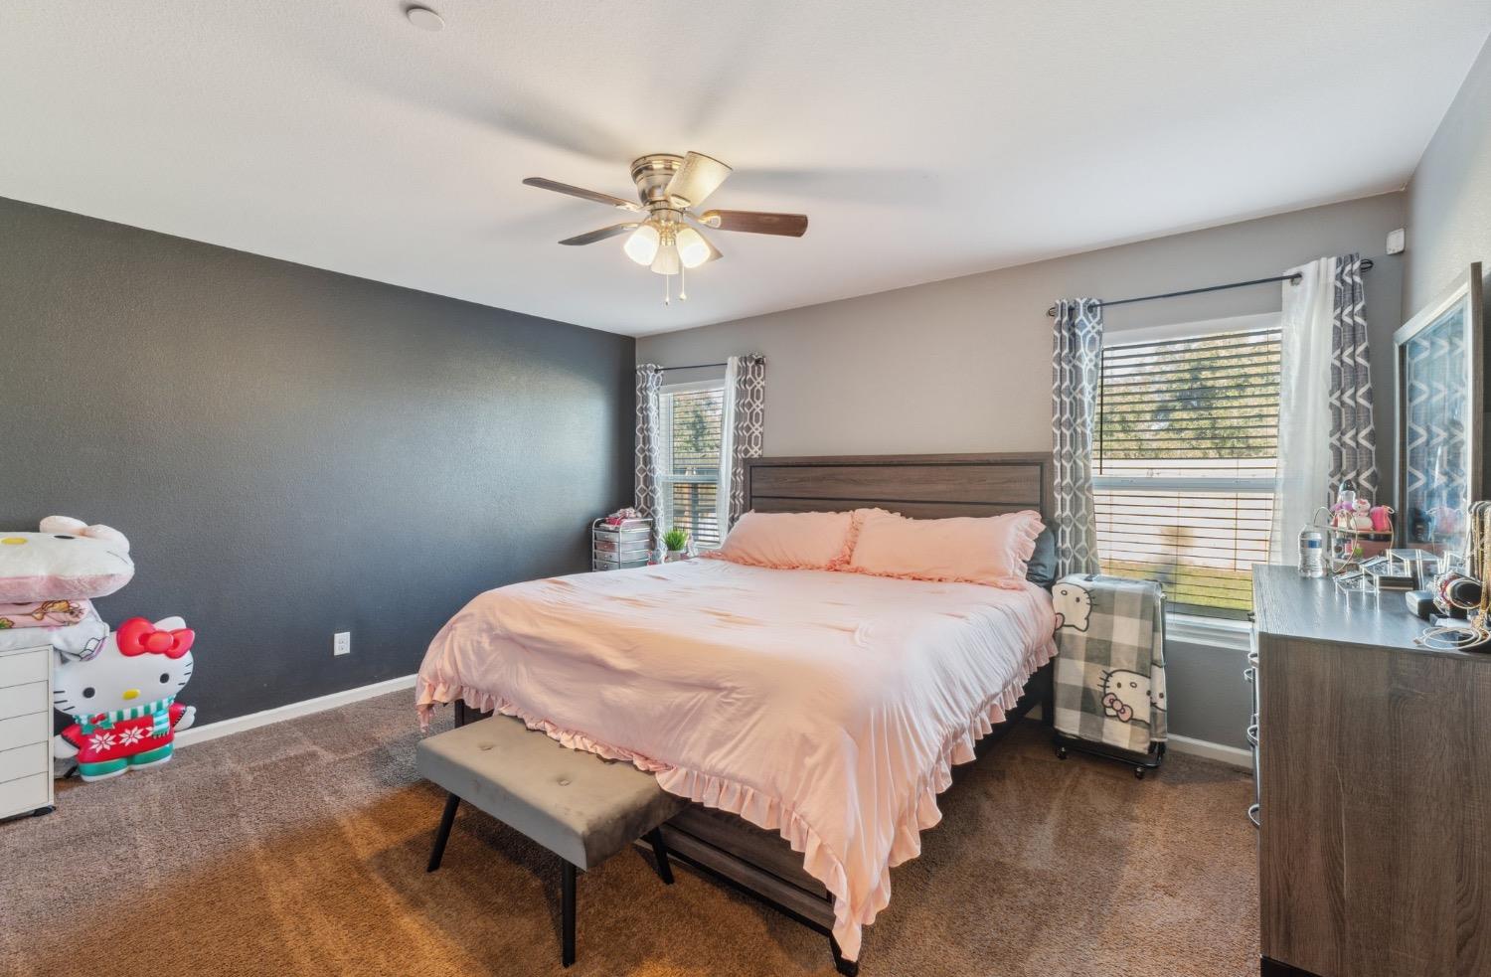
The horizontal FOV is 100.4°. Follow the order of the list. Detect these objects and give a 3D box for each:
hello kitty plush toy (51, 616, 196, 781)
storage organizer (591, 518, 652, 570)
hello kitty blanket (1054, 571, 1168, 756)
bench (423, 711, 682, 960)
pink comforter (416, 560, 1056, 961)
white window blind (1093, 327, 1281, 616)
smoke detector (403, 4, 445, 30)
[{"bbox_3d":[-2.746,0.910,2.753,0.160,0.660,0.470,1,2,44],"label":"hello kitty plush toy"},{"bbox_3d":[-0.910,0.718,4.805,0.340,0.970,0.380,1,1,38],"label":"storage organizer"},{"bbox_3d":[1.668,0.772,2.854,0.435,0.710,0.350,1,1,38],"label":"hello kitty blanket"},{"bbox_3d":[-0.632,1.052,2.008,0.875,0.415,0.440,1,1,38],"label":"bench"},{"bbox_3d":[-0.005,0.783,2.884,2.230,0.720,1.980,1,1,38],"label":"pink comforter"},{"bbox_3d":[2.074,-0.069,2.921,0.850,1.330,0.050,1,1,38],"label":"white window blind"},{"bbox_3d":[-0.795,-1.161,1.543,0.086,0.030,0.086,0,1,0],"label":"smoke detector"}]

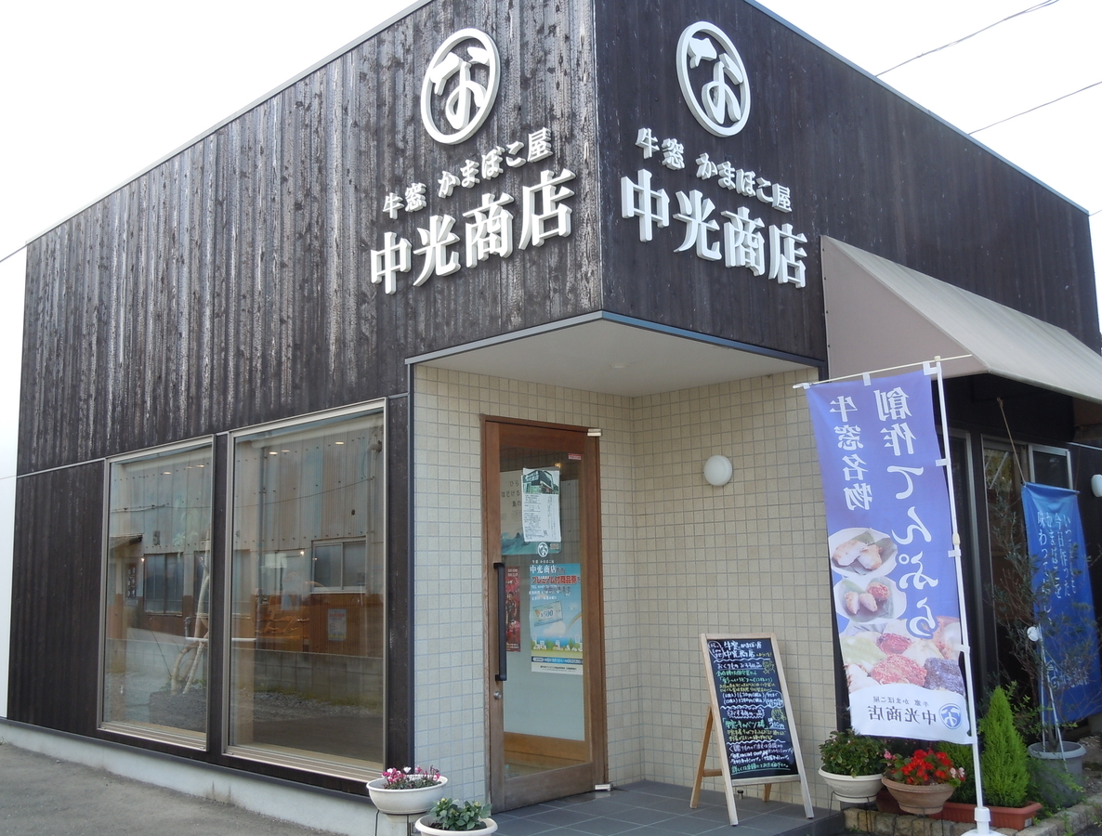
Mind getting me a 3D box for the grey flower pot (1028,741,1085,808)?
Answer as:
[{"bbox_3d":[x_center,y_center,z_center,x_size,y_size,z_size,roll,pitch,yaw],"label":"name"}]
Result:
[{"bbox_3d":[2.704,1.907,5.660,0.290,0.295,0.290,-9,-11,44],"label":"grey flower pot"}]

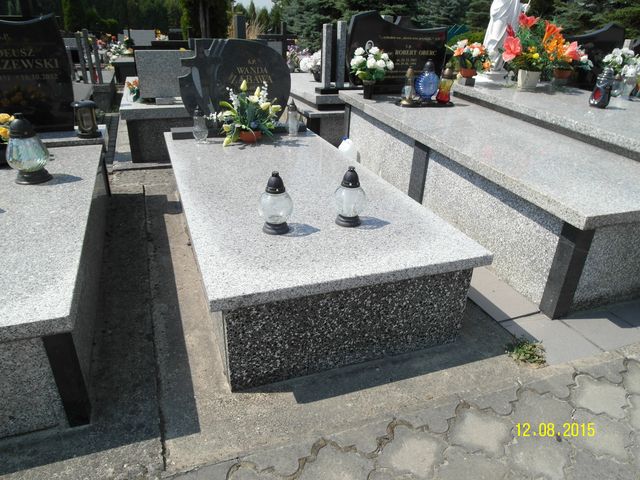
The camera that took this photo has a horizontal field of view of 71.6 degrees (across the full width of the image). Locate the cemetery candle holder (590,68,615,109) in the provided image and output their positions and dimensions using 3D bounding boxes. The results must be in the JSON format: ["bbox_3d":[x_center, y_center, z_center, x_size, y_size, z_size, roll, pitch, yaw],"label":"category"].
[{"bbox_3d":[2.283,-1.225,3.560,0.140,0.299,0.150,-17,33,-35],"label":"cemetery candle holder"}]

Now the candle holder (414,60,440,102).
[{"bbox_3d":[1.012,-1.489,4.140,0.220,0.354,0.200,-7,28,-20],"label":"candle holder"}]

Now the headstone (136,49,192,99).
[{"bbox_3d":[-1.162,-1.411,3.795,0.731,0.375,0.085,-7,25,-20],"label":"headstone"}]

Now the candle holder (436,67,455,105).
[{"bbox_3d":[1.003,-1.232,3.527,0.116,0.268,0.116,-8,28,-19],"label":"candle holder"}]

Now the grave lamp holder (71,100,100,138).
[{"bbox_3d":[-1.440,-0.745,2.725,0.154,0.214,0.143,-8,28,-19],"label":"grave lamp holder"}]

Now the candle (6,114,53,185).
[{"bbox_3d":[-1.387,-0.442,2.103,0.200,0.309,0.200,-7,28,-20],"label":"candle"}]

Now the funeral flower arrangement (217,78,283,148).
[{"bbox_3d":[-0.469,-0.872,3.014,0.418,0.418,0.319,-8,28,-19],"label":"funeral flower arrangement"}]

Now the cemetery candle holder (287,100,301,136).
[{"bbox_3d":[-0.195,-0.912,3.312,0.085,0.257,0.085,-7,28,-20],"label":"cemetery candle holder"}]

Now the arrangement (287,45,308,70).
[{"bbox_3d":[-0.315,-2.578,6.291,0.340,0.342,0.320,-7,28,-20],"label":"arrangement"}]

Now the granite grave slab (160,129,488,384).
[{"bbox_3d":[-0.224,-0.179,2.561,1.100,0.383,2.233,-7,28,-20],"label":"granite grave slab"}]

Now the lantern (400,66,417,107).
[{"bbox_3d":[0.785,-1.365,3.920,0.125,0.306,0.125,-7,28,-20],"label":"lantern"}]

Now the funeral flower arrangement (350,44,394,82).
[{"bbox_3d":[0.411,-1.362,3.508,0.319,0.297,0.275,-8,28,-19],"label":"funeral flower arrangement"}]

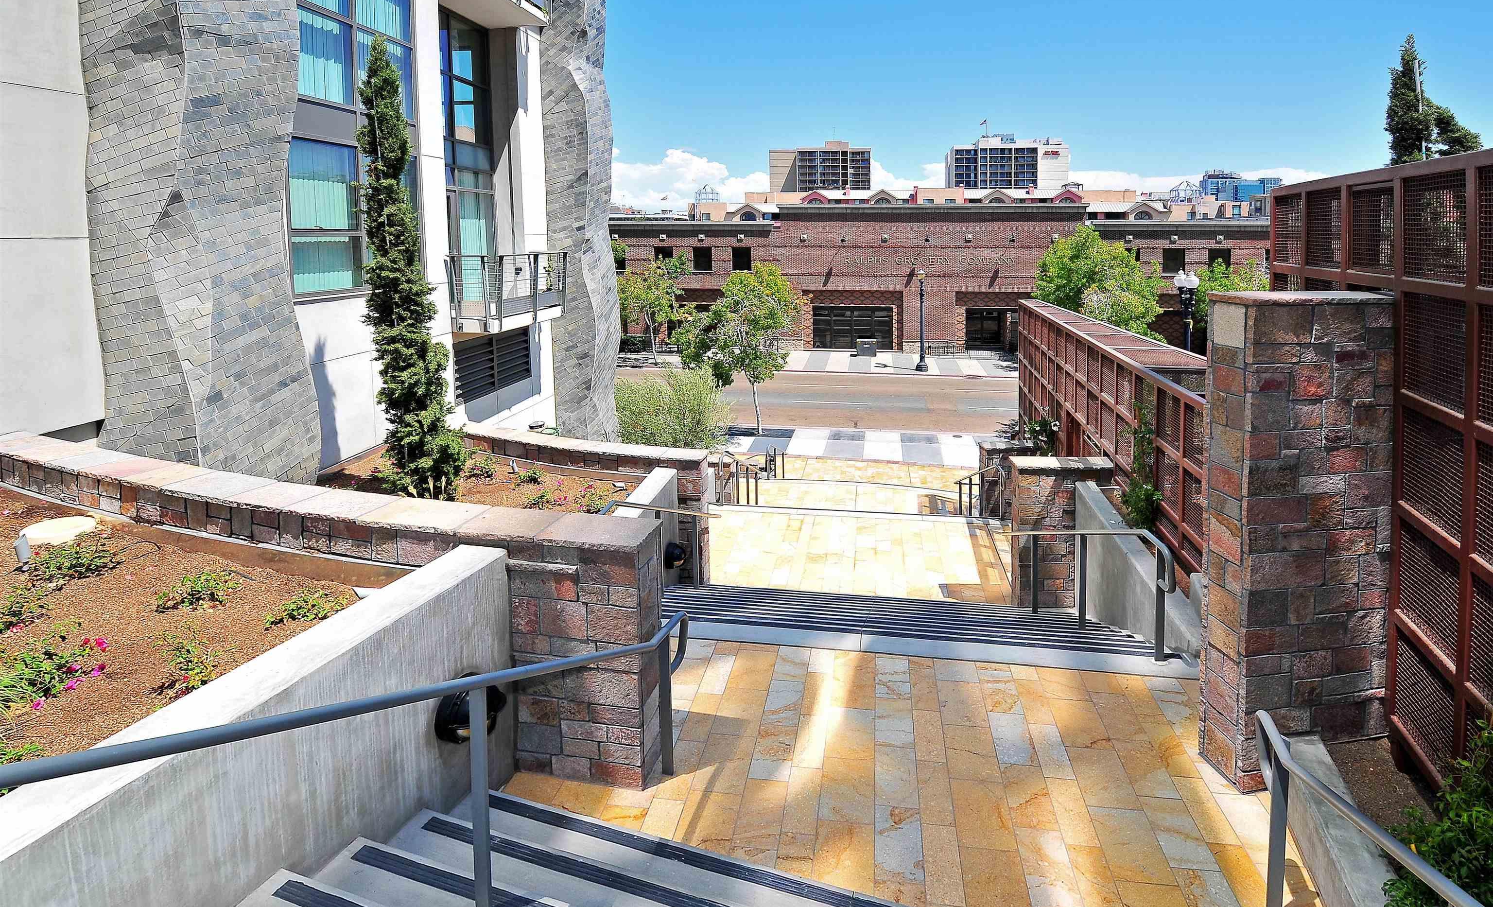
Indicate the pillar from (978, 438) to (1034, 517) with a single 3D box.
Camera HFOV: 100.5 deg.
[{"bbox_3d":[5.187,0.584,12.200,1.100,1.600,0.420,0,11,5],"label":"pillar"}]

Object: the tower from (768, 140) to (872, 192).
[{"bbox_3d":[30.993,-107.133,260.000,42.000,46.000,20.000,-1,11,0],"label":"tower"}]

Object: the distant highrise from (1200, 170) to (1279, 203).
[{"bbox_3d":[413.403,-203.529,520.000,68.000,62.000,40.000,1,11,10],"label":"distant highrise"}]

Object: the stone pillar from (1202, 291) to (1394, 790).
[{"bbox_3d":[3.640,0.630,4.170,0.900,3.200,0.400,-1,11,-2],"label":"stone pillar"}]

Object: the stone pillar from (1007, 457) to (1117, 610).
[{"bbox_3d":[3.881,1.005,7.700,1.100,1.750,0.420,0,11,6],"label":"stone pillar"}]

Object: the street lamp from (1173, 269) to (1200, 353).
[{"bbox_3d":[12.614,-3.024,17.800,0.450,4.600,0.900,1,11,8],"label":"street lamp"}]

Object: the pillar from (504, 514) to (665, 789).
[{"bbox_3d":[-1.060,1.300,4.220,0.900,1.650,0.400,1,11,11],"label":"pillar"}]

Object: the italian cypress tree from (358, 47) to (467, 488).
[{"bbox_3d":[-3.698,-1.949,6.900,0.950,4.900,0.950,-1,11,0],"label":"italian cypress tree"}]

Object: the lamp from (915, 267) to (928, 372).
[{"bbox_3d":[7.603,-5.753,27.000,0.550,4.500,0.550,-1,11,0],"label":"lamp"}]

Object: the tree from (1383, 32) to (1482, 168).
[{"bbox_3d":[8.282,-2.803,7.600,1.000,4.600,1.000,-1,11,0],"label":"tree"}]

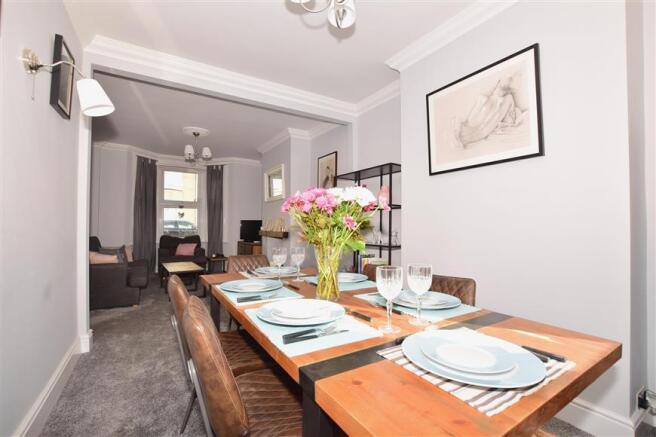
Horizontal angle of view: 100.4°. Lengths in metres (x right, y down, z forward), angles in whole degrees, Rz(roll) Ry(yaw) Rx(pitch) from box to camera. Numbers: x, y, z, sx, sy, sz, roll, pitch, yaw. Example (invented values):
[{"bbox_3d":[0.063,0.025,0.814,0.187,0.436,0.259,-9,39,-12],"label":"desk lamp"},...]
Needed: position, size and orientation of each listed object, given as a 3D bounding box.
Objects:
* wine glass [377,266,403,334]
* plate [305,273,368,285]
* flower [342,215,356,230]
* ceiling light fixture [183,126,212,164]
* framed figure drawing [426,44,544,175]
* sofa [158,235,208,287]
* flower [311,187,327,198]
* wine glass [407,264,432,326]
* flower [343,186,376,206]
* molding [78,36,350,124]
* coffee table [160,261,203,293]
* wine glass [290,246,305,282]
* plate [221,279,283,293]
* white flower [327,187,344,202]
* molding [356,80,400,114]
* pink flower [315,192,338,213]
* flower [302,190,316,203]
[{"bbox_3d":[0.196,0.254,0.868,0.085,0.193,0.085,1,-3,0],"label":"wine glass"},{"bbox_3d":[0.086,0.364,1.672,0.295,0.026,0.295,0,0,0],"label":"plate"},{"bbox_3d":[0.092,0.017,1.170,0.063,0.068,0.055,1,-3,0],"label":"flower"},{"bbox_3d":[-2.270,-1.218,4.675,0.470,0.540,0.470,3,-3,-33],"label":"ceiling light fixture"},{"bbox_3d":[1.097,-0.739,2.039,0.025,0.719,0.811,3,-3,-33],"label":"framed figure drawing"},{"bbox_3d":[-2.807,0.759,5.287,0.840,0.830,0.850,0,0,-25],"label":"sofa"},{"bbox_3d":[-0.044,-0.120,1.260,0.075,0.058,0.070,1,-3,0],"label":"flower"},{"bbox_3d":[0.316,0.260,0.941,0.085,0.193,0.085,3,-3,-33],"label":"wine glass"},{"bbox_3d":[0.148,-0.103,1.280,0.145,0.095,0.130,0,0,7],"label":"flower"},{"bbox_3d":[-0.837,-1.477,3.123,2.975,0.200,0.100,0,0,-32],"label":"molding"},{"bbox_3d":[-2.324,0.964,4.350,0.490,0.410,1.000,0,0,-35],"label":"coffee table"},{"bbox_3d":[-0.188,0.281,1.708,0.081,0.198,0.081,0,0,0],"label":"wine glass"},{"bbox_3d":[-0.387,0.349,1.404,0.305,0.026,0.305,1,-3,0],"label":"plate"},{"bbox_3d":[0.034,-0.110,1.250,0.078,0.070,0.078,3,-3,-33],"label":"white flower"},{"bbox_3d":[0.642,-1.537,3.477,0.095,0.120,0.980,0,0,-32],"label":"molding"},{"bbox_3d":[-0.002,-0.072,1.235,0.100,0.085,0.090,0,0,0],"label":"pink flower"},{"bbox_3d":[-0.087,-0.103,1.280,0.066,0.056,0.062,0,0,-4],"label":"flower"}]

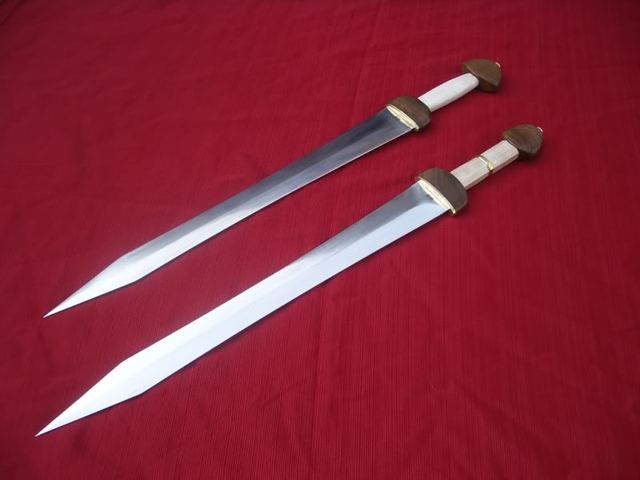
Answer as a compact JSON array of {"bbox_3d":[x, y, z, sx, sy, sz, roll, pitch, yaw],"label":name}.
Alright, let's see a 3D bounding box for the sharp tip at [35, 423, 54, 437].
[{"bbox_3d":[-0.268,0.187,0.632,0.020,0.003,0.009,-31,56,-21],"label":"sharp tip"}]

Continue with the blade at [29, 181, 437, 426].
[{"bbox_3d":[-0.066,0.068,0.724,0.523,0.007,0.060,-31,56,-21],"label":"blade"}]

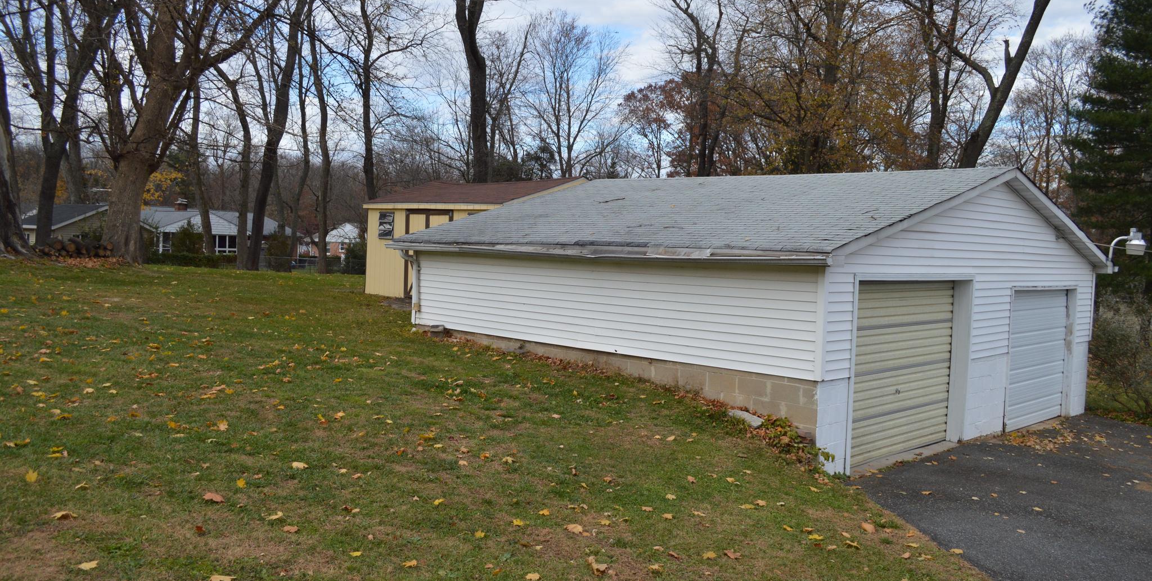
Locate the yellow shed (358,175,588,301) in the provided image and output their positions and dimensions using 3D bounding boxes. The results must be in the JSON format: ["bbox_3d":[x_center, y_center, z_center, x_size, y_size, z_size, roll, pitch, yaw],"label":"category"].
[{"bbox_3d":[-1.660,-1.135,19.050,3.950,2.630,4.850,-1,3,-45],"label":"yellow shed"}]

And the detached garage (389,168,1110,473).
[{"bbox_3d":[2.906,-0.006,14.201,8.740,3.680,7.950,-1,3,-43],"label":"detached garage"}]

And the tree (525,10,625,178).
[{"bbox_3d":[-0.100,-7.665,45.000,5.600,14.000,5.600,1,2,0],"label":"tree"}]

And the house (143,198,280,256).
[{"bbox_3d":[-33.899,-5.728,82.000,14.000,4.900,9.500,0,3,-25],"label":"house"}]

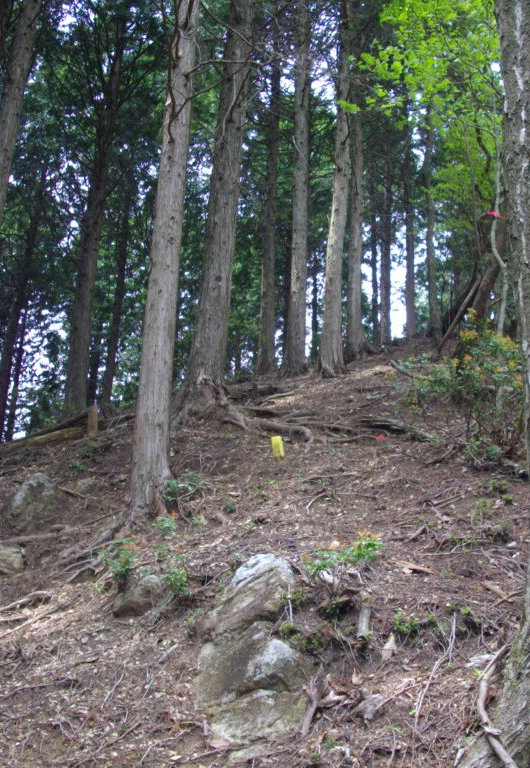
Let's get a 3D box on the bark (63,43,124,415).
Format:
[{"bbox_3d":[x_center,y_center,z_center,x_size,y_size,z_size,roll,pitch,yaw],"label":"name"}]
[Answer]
[{"bbox_3d":[-2.518,-2.573,16.559,0.340,6.458,0.340,2,-23,0],"label":"bark"}]

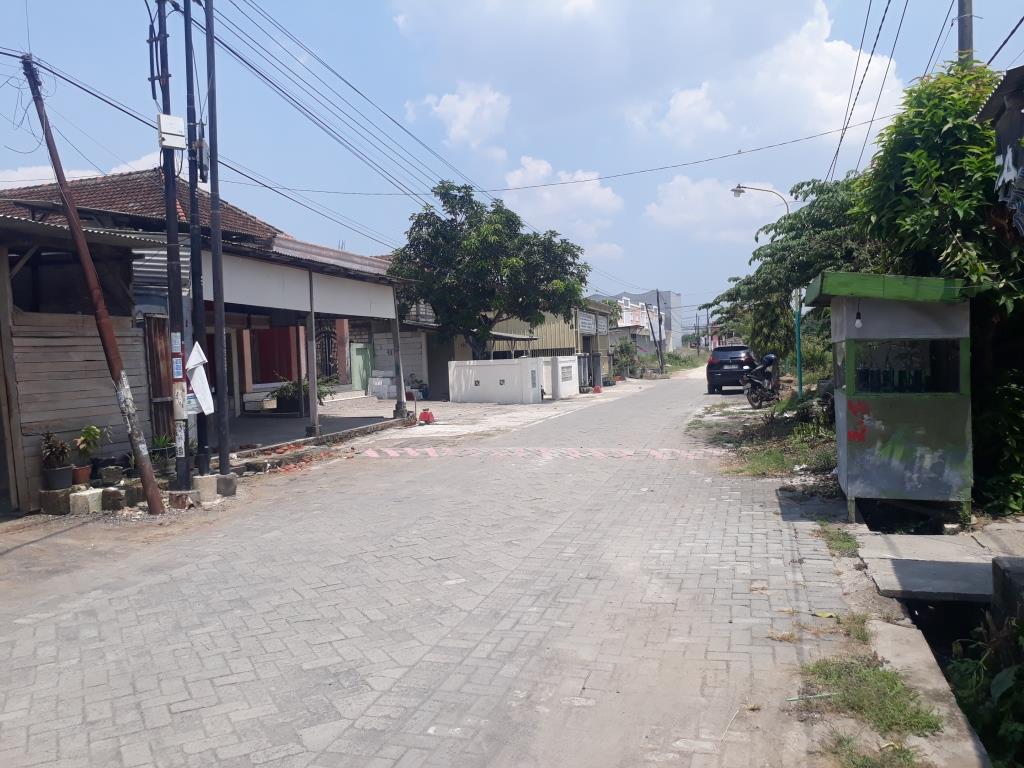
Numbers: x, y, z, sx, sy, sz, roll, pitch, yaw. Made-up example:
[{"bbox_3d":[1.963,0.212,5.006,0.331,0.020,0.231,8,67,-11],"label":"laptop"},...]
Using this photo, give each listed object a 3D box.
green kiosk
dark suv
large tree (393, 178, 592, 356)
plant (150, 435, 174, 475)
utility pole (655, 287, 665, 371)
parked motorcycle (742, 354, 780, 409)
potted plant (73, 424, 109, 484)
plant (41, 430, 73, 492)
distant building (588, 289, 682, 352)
[{"bbox_3d":[3.369,0.109,7.258,1.200,2.130,1.500,-1,2,14],"label":"green kiosk"},{"bbox_3d":[8.310,-0.605,30.100,1.790,1.660,4.350,-1,2,16],"label":"dark suv"},{"bbox_3d":[-0.806,-3.278,28.600,7.000,7.600,6.600,-1,2,16],"label":"large tree"},{"bbox_3d":[-4.376,0.875,10.000,0.320,0.500,0.320,-1,2,16],"label":"plant"},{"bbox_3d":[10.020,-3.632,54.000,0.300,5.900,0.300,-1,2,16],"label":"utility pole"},{"bbox_3d":[6.550,-0.053,20.800,0.720,1.300,1.900,0,3,40],"label":"parked motorcycle"},{"bbox_3d":[-4.681,0.775,8.850,0.380,0.650,0.360,-1,2,16],"label":"potted plant"},{"bbox_3d":[-4.871,0.775,8.550,0.340,0.630,0.340,-1,2,16],"label":"plant"},{"bbox_3d":[20.993,-10.199,138.000,14.500,12.500,18.000,-1,2,17],"label":"distant building"}]

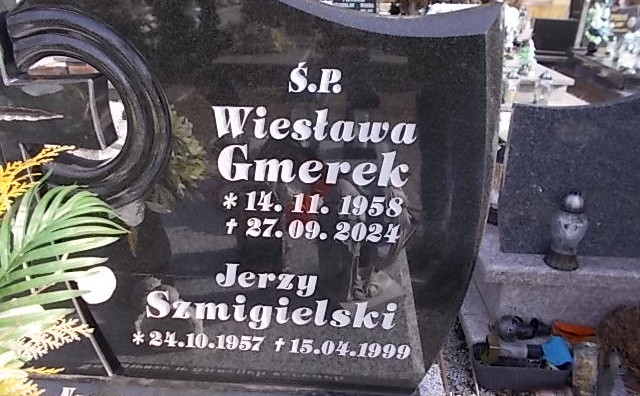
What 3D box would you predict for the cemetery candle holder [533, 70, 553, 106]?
[{"bbox_3d":[1.750,-0.857,3.750,0.115,0.270,0.115,1,24,3],"label":"cemetery candle holder"}]

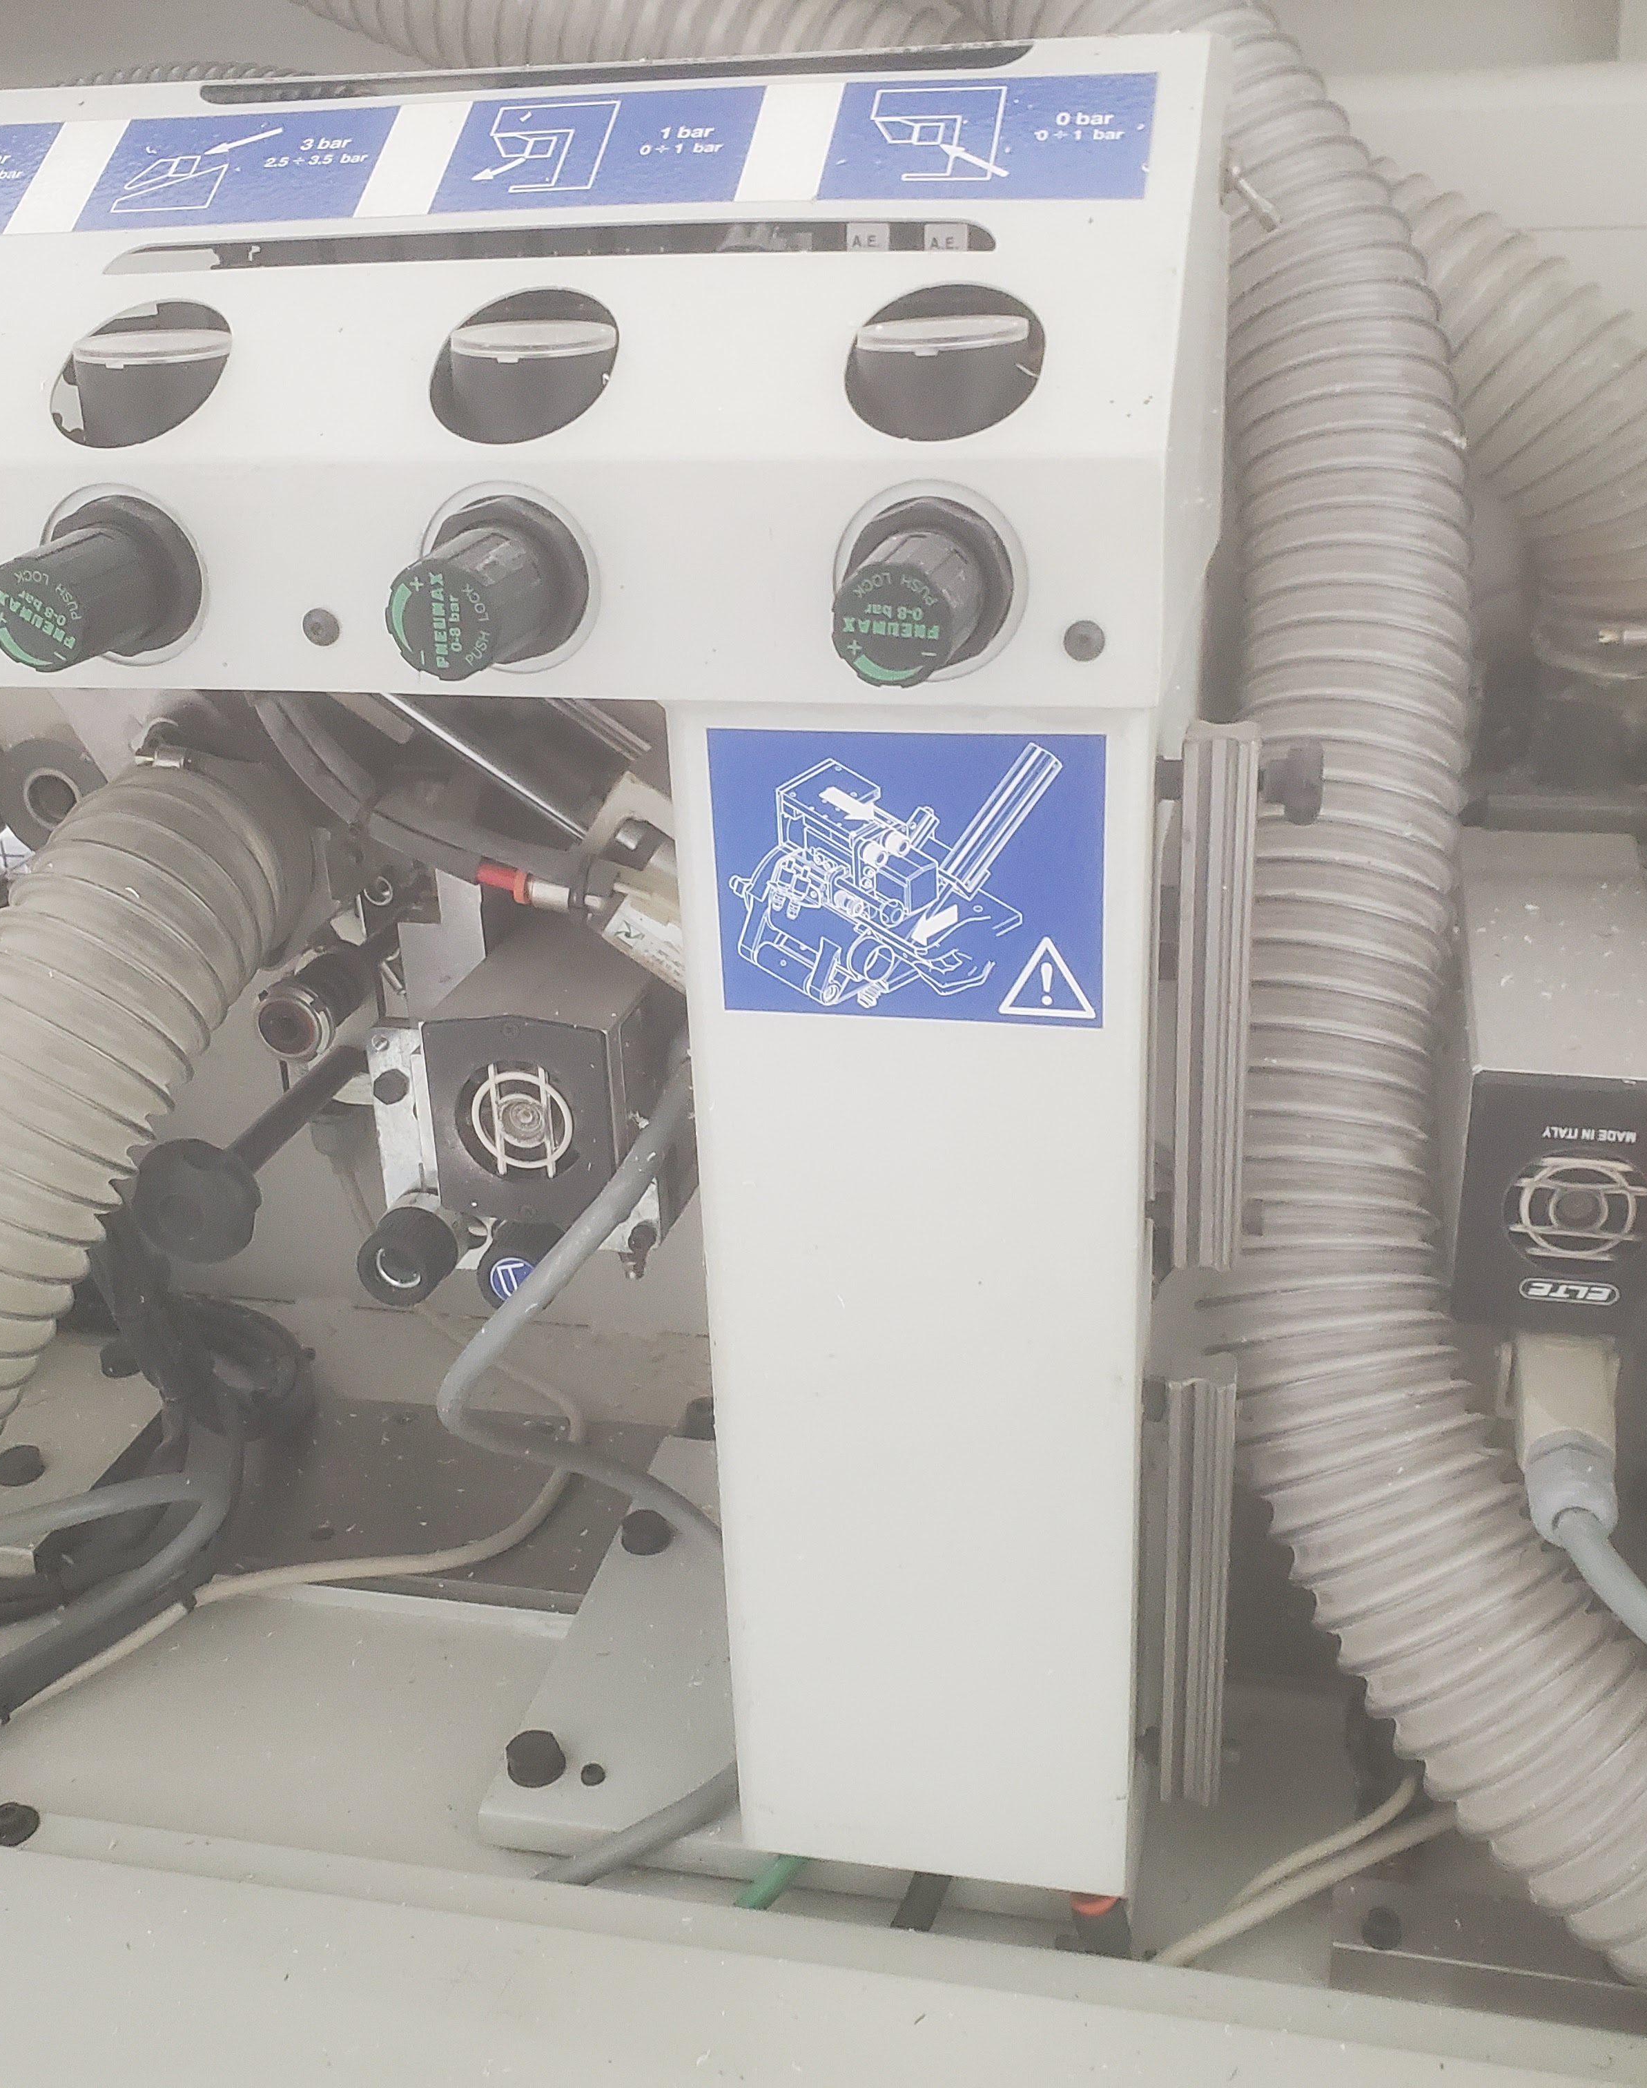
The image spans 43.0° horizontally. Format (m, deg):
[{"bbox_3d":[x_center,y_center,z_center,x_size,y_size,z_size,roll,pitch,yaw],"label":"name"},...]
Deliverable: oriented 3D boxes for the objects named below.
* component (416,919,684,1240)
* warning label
[{"bbox_3d":[-0.071,-0.006,0.678,0.056,0.064,0.150,3,24,12],"label":"component"},{"bbox_3d":[0.020,-0.040,0.511,0.096,0.074,0.002,3,24,12],"label":"warning label"}]

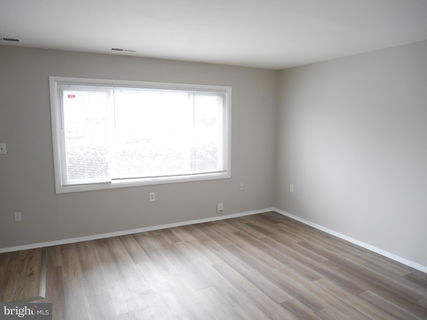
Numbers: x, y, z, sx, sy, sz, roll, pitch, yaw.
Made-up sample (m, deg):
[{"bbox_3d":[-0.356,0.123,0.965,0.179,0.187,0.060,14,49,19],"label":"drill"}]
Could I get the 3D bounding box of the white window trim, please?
[{"bbox_3d":[-0.853,-0.360,4.149,2.550,1.450,0.100,-3,8,-27],"label":"white window trim"}]

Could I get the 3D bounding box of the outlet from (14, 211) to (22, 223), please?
[{"bbox_3d":[-2.310,0.675,3.510,0.072,0.116,0.012,-3,8,-27],"label":"outlet"}]

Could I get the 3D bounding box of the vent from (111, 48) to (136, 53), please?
[{"bbox_3d":[-1.079,-1.320,3.572,0.310,0.020,0.120,-3,8,-27],"label":"vent"}]

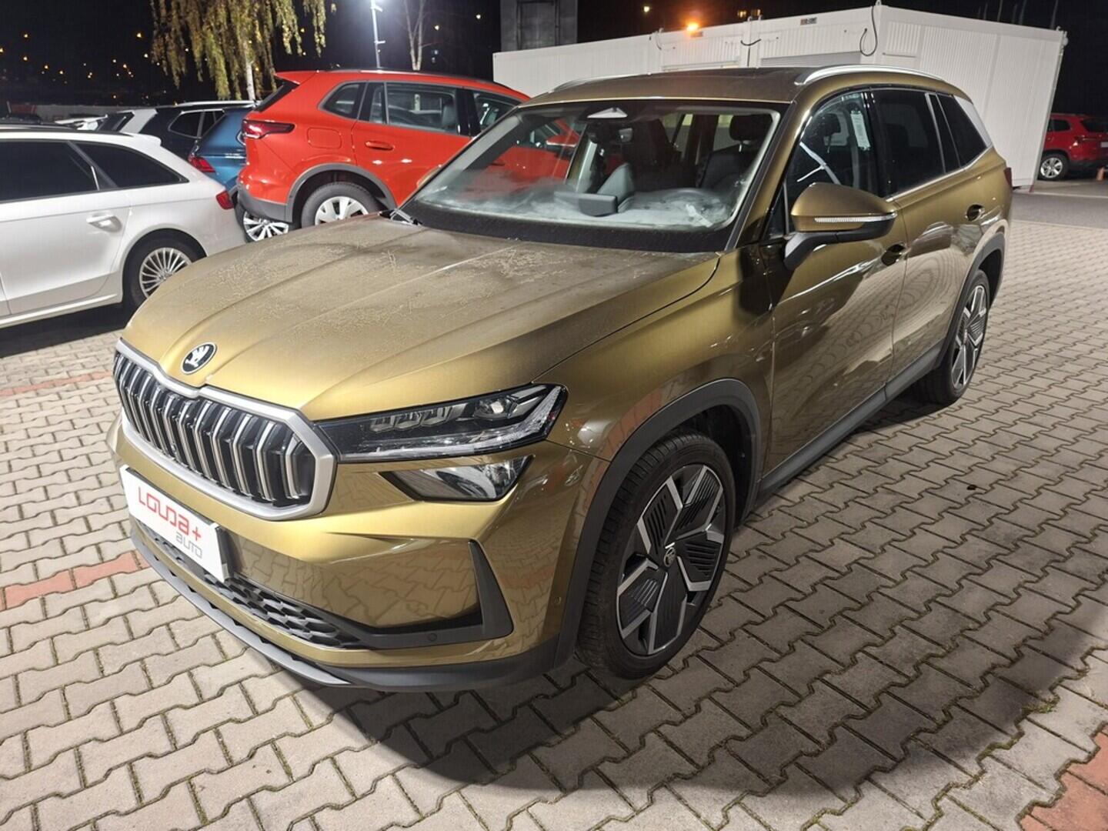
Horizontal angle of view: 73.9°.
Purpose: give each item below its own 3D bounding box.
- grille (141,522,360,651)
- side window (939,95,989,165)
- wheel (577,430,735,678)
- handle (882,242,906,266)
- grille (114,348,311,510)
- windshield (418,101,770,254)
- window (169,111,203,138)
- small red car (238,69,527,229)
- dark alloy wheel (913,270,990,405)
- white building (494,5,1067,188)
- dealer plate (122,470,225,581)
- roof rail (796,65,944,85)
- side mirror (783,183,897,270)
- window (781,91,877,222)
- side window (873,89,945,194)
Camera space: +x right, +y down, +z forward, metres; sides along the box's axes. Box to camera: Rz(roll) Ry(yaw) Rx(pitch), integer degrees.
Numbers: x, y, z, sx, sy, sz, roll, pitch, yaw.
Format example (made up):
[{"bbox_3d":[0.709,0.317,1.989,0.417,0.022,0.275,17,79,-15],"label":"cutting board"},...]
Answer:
[{"bbox_3d":[-0.880,0.421,1.996,1.080,0.130,0.130,16,28,40],"label":"grille"},{"bbox_3d":[1.958,-1.348,3.503,0.060,0.330,0.620,-10,10,43],"label":"side window"},{"bbox_3d":[0.253,0.365,2.081,0.235,0.705,0.700,17,28,38],"label":"wheel"},{"bbox_3d":[1.229,-0.582,2.656,0.060,0.060,0.235,17,28,38],"label":"handle"},{"bbox_3d":[-0.880,0.032,1.866,0.980,0.290,0.100,16,25,40],"label":"grille"},{"bbox_3d":[0.075,-0.859,2.672,1.460,0.120,0.820,16,61,40],"label":"windshield"},{"bbox_3d":[-5.403,-4.269,10.800,0.520,0.390,0.060,-7,3,-15],"label":"window"},{"bbox_3d":[-0.821,-2.577,7.680,4.540,1.660,1.880,-3,20,-12],"label":"small red car"},{"bbox_3d":[2.125,-0.441,3.987,0.235,0.705,0.700,17,28,38],"label":"dark alloy wheel"},{"bbox_3d":[4.091,-7.063,17.218,6.066,2.901,11.139,-15,26,-32],"label":"white building"},{"bbox_3d":[-0.953,0.258,1.833,0.525,0.132,0.028,17,25,38],"label":"dealer plate"},{"bbox_3d":[1.425,-1.420,3.100,0.070,0.085,1.820,17,28,38],"label":"roof rail"},{"bbox_3d":[0.812,-0.545,2.119,0.240,0.220,0.220,16,28,40],"label":"side mirror"},{"bbox_3d":[0.889,-0.852,2.340,0.070,0.385,0.970,-12,8,46],"label":"window"},{"bbox_3d":[1.402,-1.086,2.917,0.060,0.400,0.680,-9,10,46],"label":"side window"}]

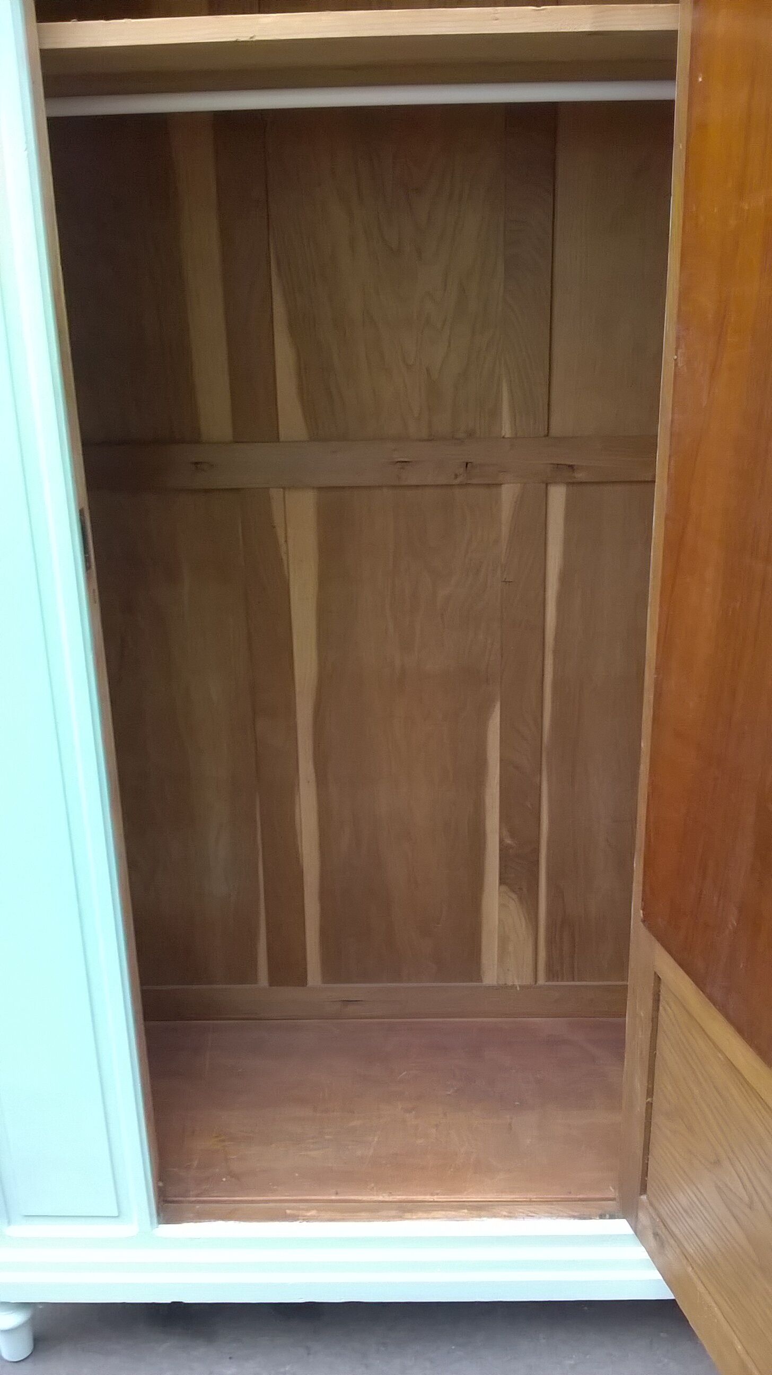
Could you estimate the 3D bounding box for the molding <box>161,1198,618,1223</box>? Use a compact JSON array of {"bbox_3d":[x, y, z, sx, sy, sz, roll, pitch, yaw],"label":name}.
[{"bbox_3d":[0.004,0.733,1.685,0.635,0.022,0.024,-1,20,1],"label":"molding"}]

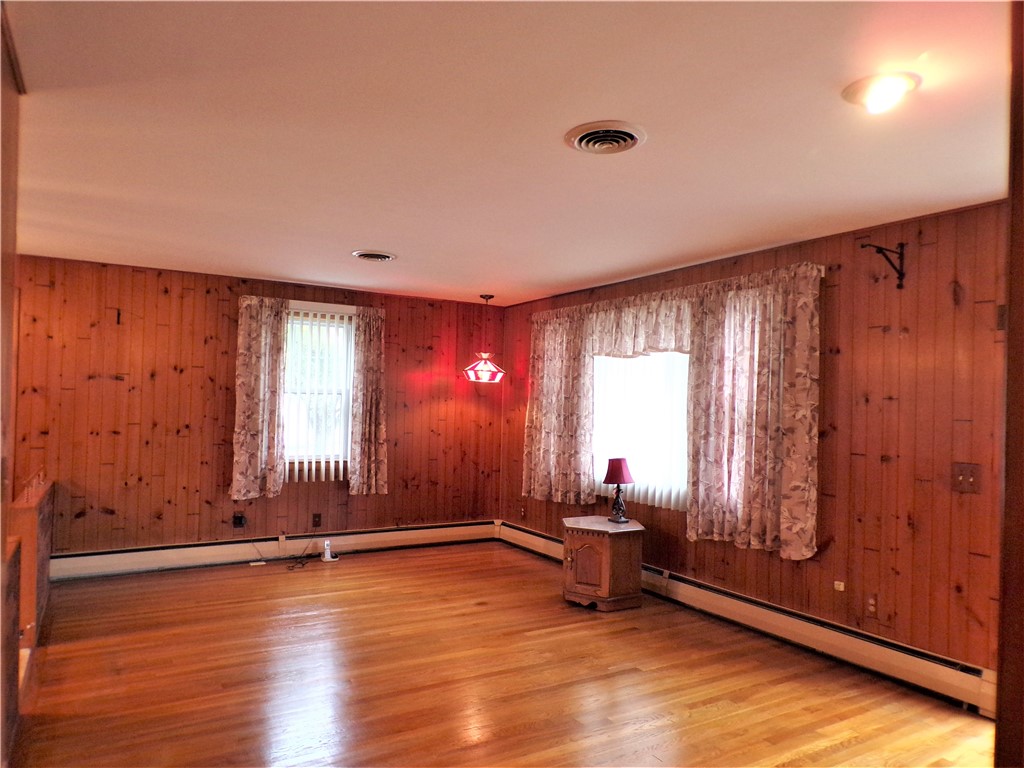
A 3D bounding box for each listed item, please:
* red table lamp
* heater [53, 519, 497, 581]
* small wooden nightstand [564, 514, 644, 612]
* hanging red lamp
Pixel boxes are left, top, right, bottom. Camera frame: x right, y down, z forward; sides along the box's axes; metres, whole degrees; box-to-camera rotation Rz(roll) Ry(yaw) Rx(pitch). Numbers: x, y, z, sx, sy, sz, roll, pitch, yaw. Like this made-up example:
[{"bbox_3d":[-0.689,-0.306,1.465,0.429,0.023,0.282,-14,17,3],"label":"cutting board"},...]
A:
[{"bbox_3d":[0.804,0.795,5.330,0.225,0.470,0.230,1,-2,0],"label":"red table lamp"},{"bbox_3d":[-1.793,1.446,6.336,3.910,0.197,0.070,2,-2,-31],"label":"heater"},{"bbox_3d":[0.657,1.296,5.198,0.640,0.548,0.555,0,-2,30],"label":"small wooden nightstand"},{"bbox_3d":[-0.261,-0.155,6.780,0.410,0.285,0.370,1,-2,-2],"label":"hanging red lamp"}]

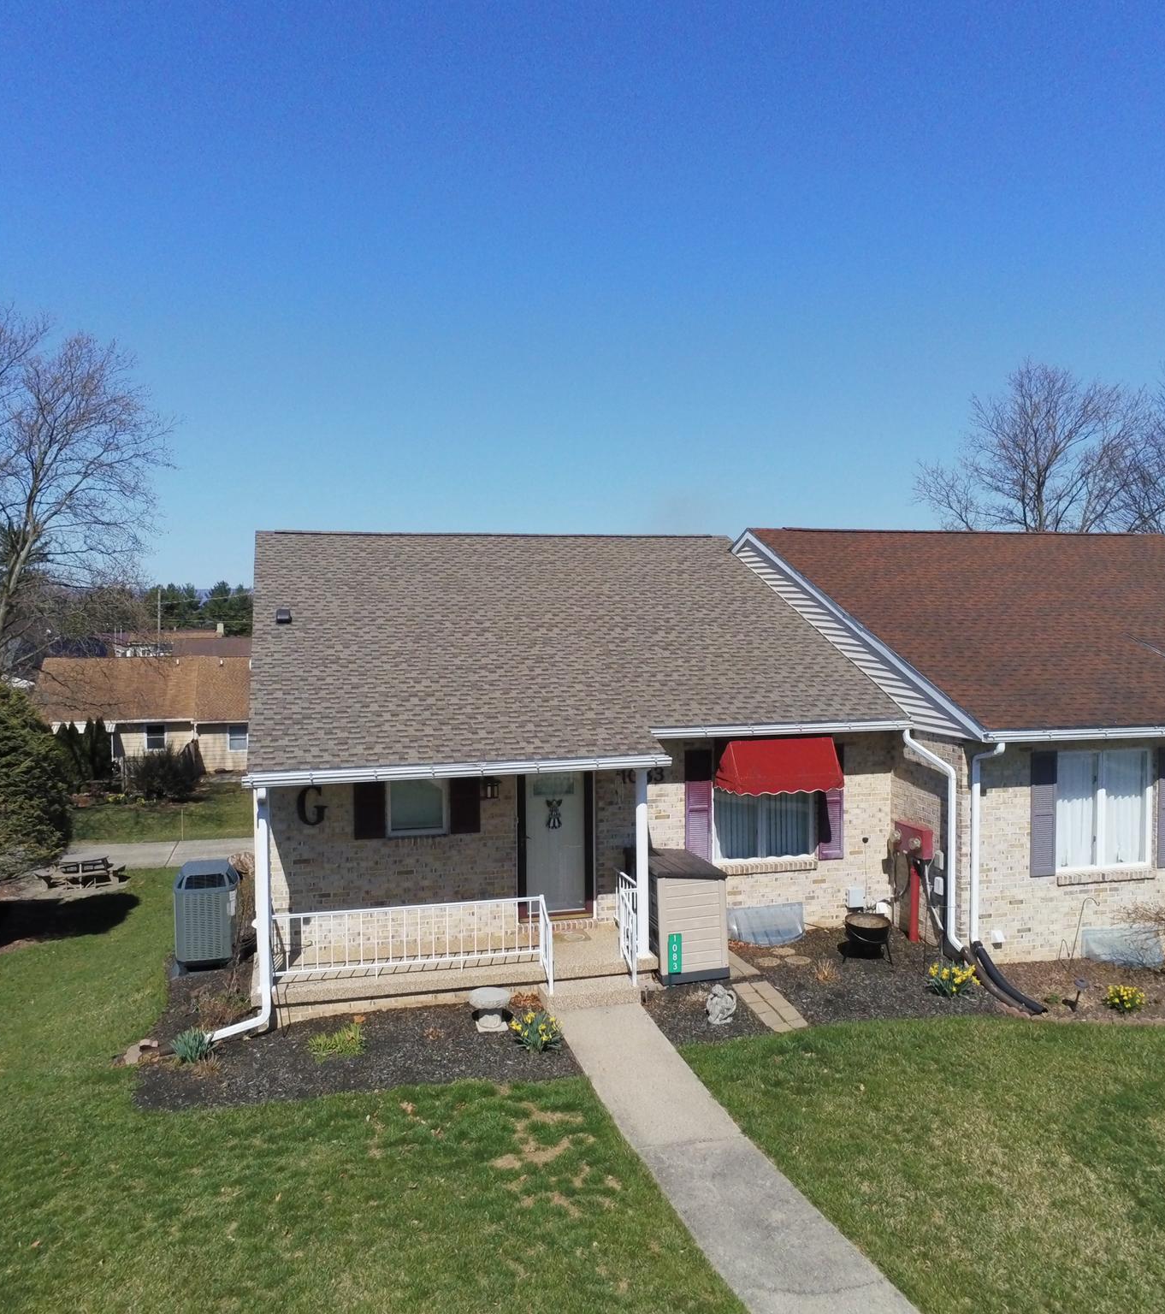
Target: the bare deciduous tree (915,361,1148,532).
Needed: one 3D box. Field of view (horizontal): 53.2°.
[{"bbox_3d":[18.153,-3.946,47.325,10.000,16.050,10.000,-1,2,-20],"label":"bare deciduous tree"}]

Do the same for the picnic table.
[{"bbox_3d":[-9.590,4.114,22.500,1.750,0.720,1.600,-1,2,-20],"label":"picnic table"}]

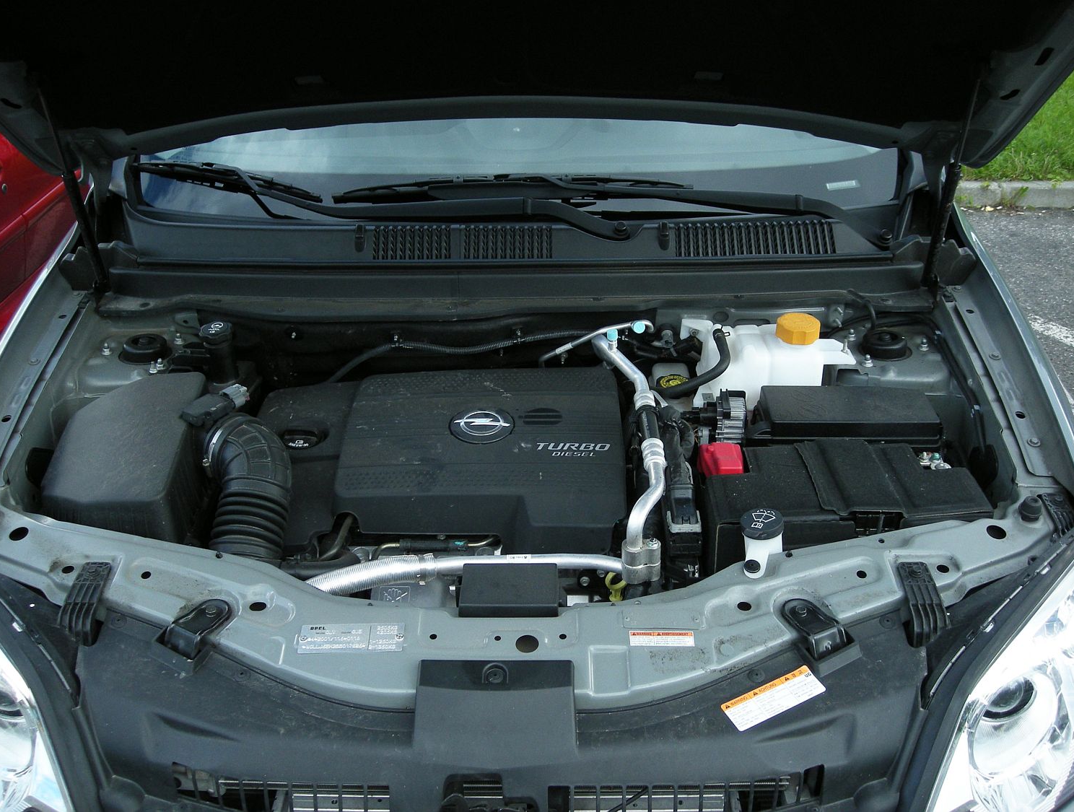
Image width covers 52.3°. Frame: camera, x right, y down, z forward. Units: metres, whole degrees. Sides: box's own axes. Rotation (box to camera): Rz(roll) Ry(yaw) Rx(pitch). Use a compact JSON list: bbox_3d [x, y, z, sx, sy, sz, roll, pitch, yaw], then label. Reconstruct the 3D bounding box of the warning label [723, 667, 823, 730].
[{"bbox_3d":[0.249,0.305,1.145,0.109,0.002,0.034,-20,46,-20],"label":"warning label"}]

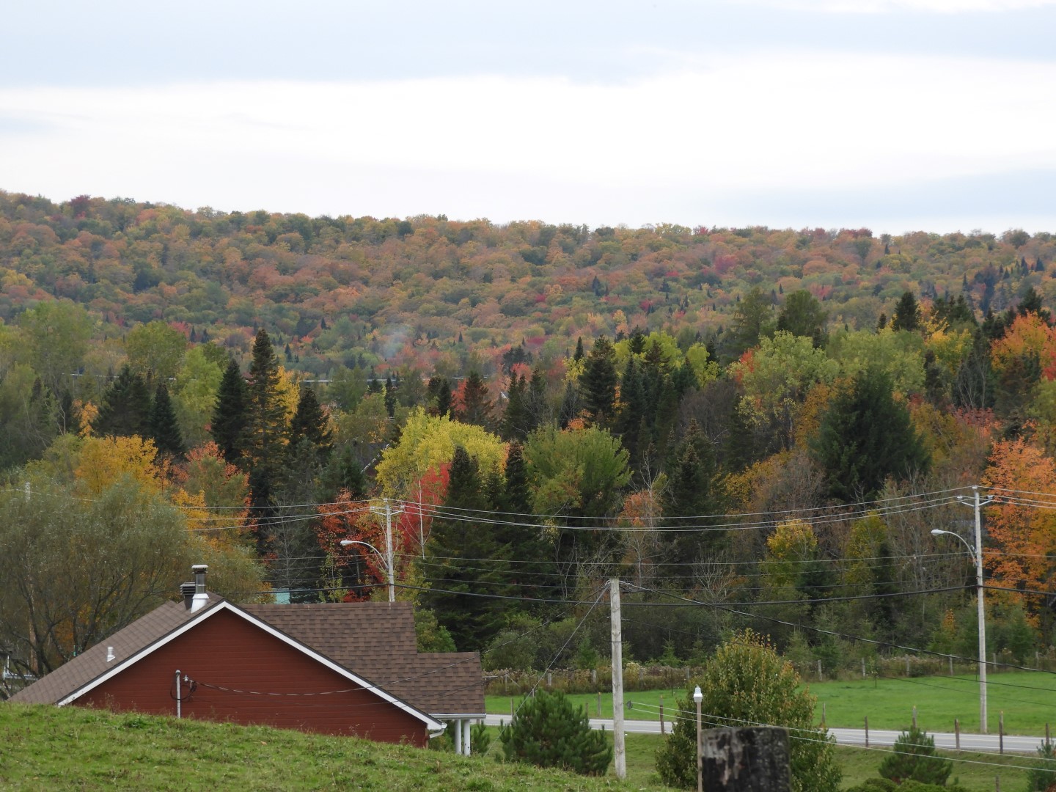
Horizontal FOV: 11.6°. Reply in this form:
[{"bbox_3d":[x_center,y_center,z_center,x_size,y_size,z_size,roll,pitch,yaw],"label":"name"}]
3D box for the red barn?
[{"bbox_3d":[-5.026,5.540,90.592,8.168,5.297,11.200,-1,-1,-6],"label":"red barn"}]

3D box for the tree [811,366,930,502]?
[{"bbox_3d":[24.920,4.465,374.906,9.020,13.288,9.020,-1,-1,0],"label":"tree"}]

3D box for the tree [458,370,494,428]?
[{"bbox_3d":[-5.051,2.994,500.000,4.300,11.000,4.300,-1,-1,0],"label":"tree"}]

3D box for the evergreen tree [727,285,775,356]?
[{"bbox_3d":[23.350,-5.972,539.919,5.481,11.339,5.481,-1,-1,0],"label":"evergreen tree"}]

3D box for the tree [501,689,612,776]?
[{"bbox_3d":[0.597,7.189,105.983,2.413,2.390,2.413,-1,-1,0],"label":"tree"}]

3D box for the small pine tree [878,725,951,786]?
[{"bbox_3d":[10.974,10.275,146.987,2.120,1.818,2.120,-1,-1,0],"label":"small pine tree"}]

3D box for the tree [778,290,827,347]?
[{"bbox_3d":[28.563,-4.375,540.000,5.700,13.500,5.700,-1,-1,0],"label":"tree"}]

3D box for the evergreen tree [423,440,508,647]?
[{"bbox_3d":[-3.508,8.840,300.000,4.900,12.000,4.900,-1,-1,0],"label":"evergreen tree"}]

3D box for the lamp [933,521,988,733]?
[{"bbox_3d":[17.846,9.583,214.000,2.600,8.800,0.450,0,-1,-42],"label":"lamp"}]

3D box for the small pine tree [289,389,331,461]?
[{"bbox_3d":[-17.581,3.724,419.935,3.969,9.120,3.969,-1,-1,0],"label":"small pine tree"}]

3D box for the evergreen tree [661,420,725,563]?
[{"bbox_3d":[10.818,7.346,340.000,4.400,11.500,4.400,-1,-1,0],"label":"evergreen tree"}]

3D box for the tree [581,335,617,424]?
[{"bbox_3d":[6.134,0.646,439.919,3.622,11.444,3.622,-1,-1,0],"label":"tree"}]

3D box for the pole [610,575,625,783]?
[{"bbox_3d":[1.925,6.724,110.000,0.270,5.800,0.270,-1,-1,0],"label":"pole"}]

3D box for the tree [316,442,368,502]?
[{"bbox_3d":[-13.244,7.576,370.000,3.700,8.500,3.700,-1,-1,0],"label":"tree"}]

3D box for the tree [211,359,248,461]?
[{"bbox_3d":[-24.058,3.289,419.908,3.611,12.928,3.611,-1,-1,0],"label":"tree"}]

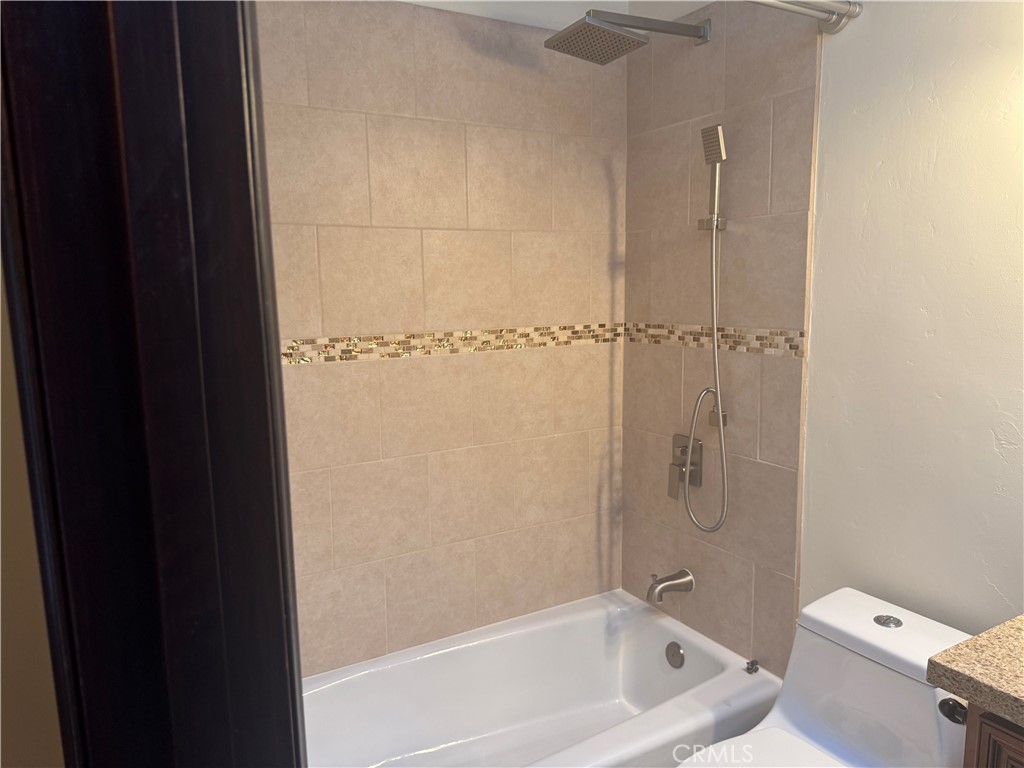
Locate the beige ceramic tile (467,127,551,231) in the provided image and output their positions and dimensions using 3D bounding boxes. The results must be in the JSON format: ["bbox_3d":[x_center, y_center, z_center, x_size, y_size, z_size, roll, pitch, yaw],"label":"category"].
[{"bbox_3d":[-0.005,-0.643,2.233,0.305,0.305,0.010,-5,9,-29],"label":"beige ceramic tile"}]

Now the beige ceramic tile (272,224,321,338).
[{"bbox_3d":[-0.666,-0.273,1.898,0.303,0.303,0.010,-5,9,-29],"label":"beige ceramic tile"}]

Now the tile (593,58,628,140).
[{"bbox_3d":[0.319,-0.984,2.384,0.142,0.310,0.010,-6,9,-29],"label":"tile"}]

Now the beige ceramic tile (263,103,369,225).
[{"bbox_3d":[-0.541,-0.592,1.934,0.305,0.305,0.010,-5,9,-29],"label":"beige ceramic tile"}]

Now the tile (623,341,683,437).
[{"bbox_3d":[0.478,0.018,2.409,0.010,0.302,0.298,-5,9,-29],"label":"tile"}]

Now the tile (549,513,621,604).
[{"bbox_3d":[0.276,0.621,2.552,0.294,0.307,0.010,-5,9,-29],"label":"tile"}]

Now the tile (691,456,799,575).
[{"bbox_3d":[0.704,0.370,2.064,0.010,0.303,0.302,-5,9,-29],"label":"tile"}]

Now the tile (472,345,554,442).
[{"bbox_3d":[0.007,0.037,2.323,0.303,0.303,0.010,-5,9,-29],"label":"tile"}]

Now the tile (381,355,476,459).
[{"bbox_3d":[-0.258,0.063,2.174,0.297,0.302,0.010,-5,9,-29],"label":"tile"}]

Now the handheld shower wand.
[{"bbox_3d":[0.574,-0.139,2.095,0.105,1.177,0.160,-6,9,-29],"label":"handheld shower wand"}]

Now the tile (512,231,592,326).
[{"bbox_3d":[0.133,-0.346,2.346,0.305,0.304,0.010,-5,9,-29],"label":"tile"}]

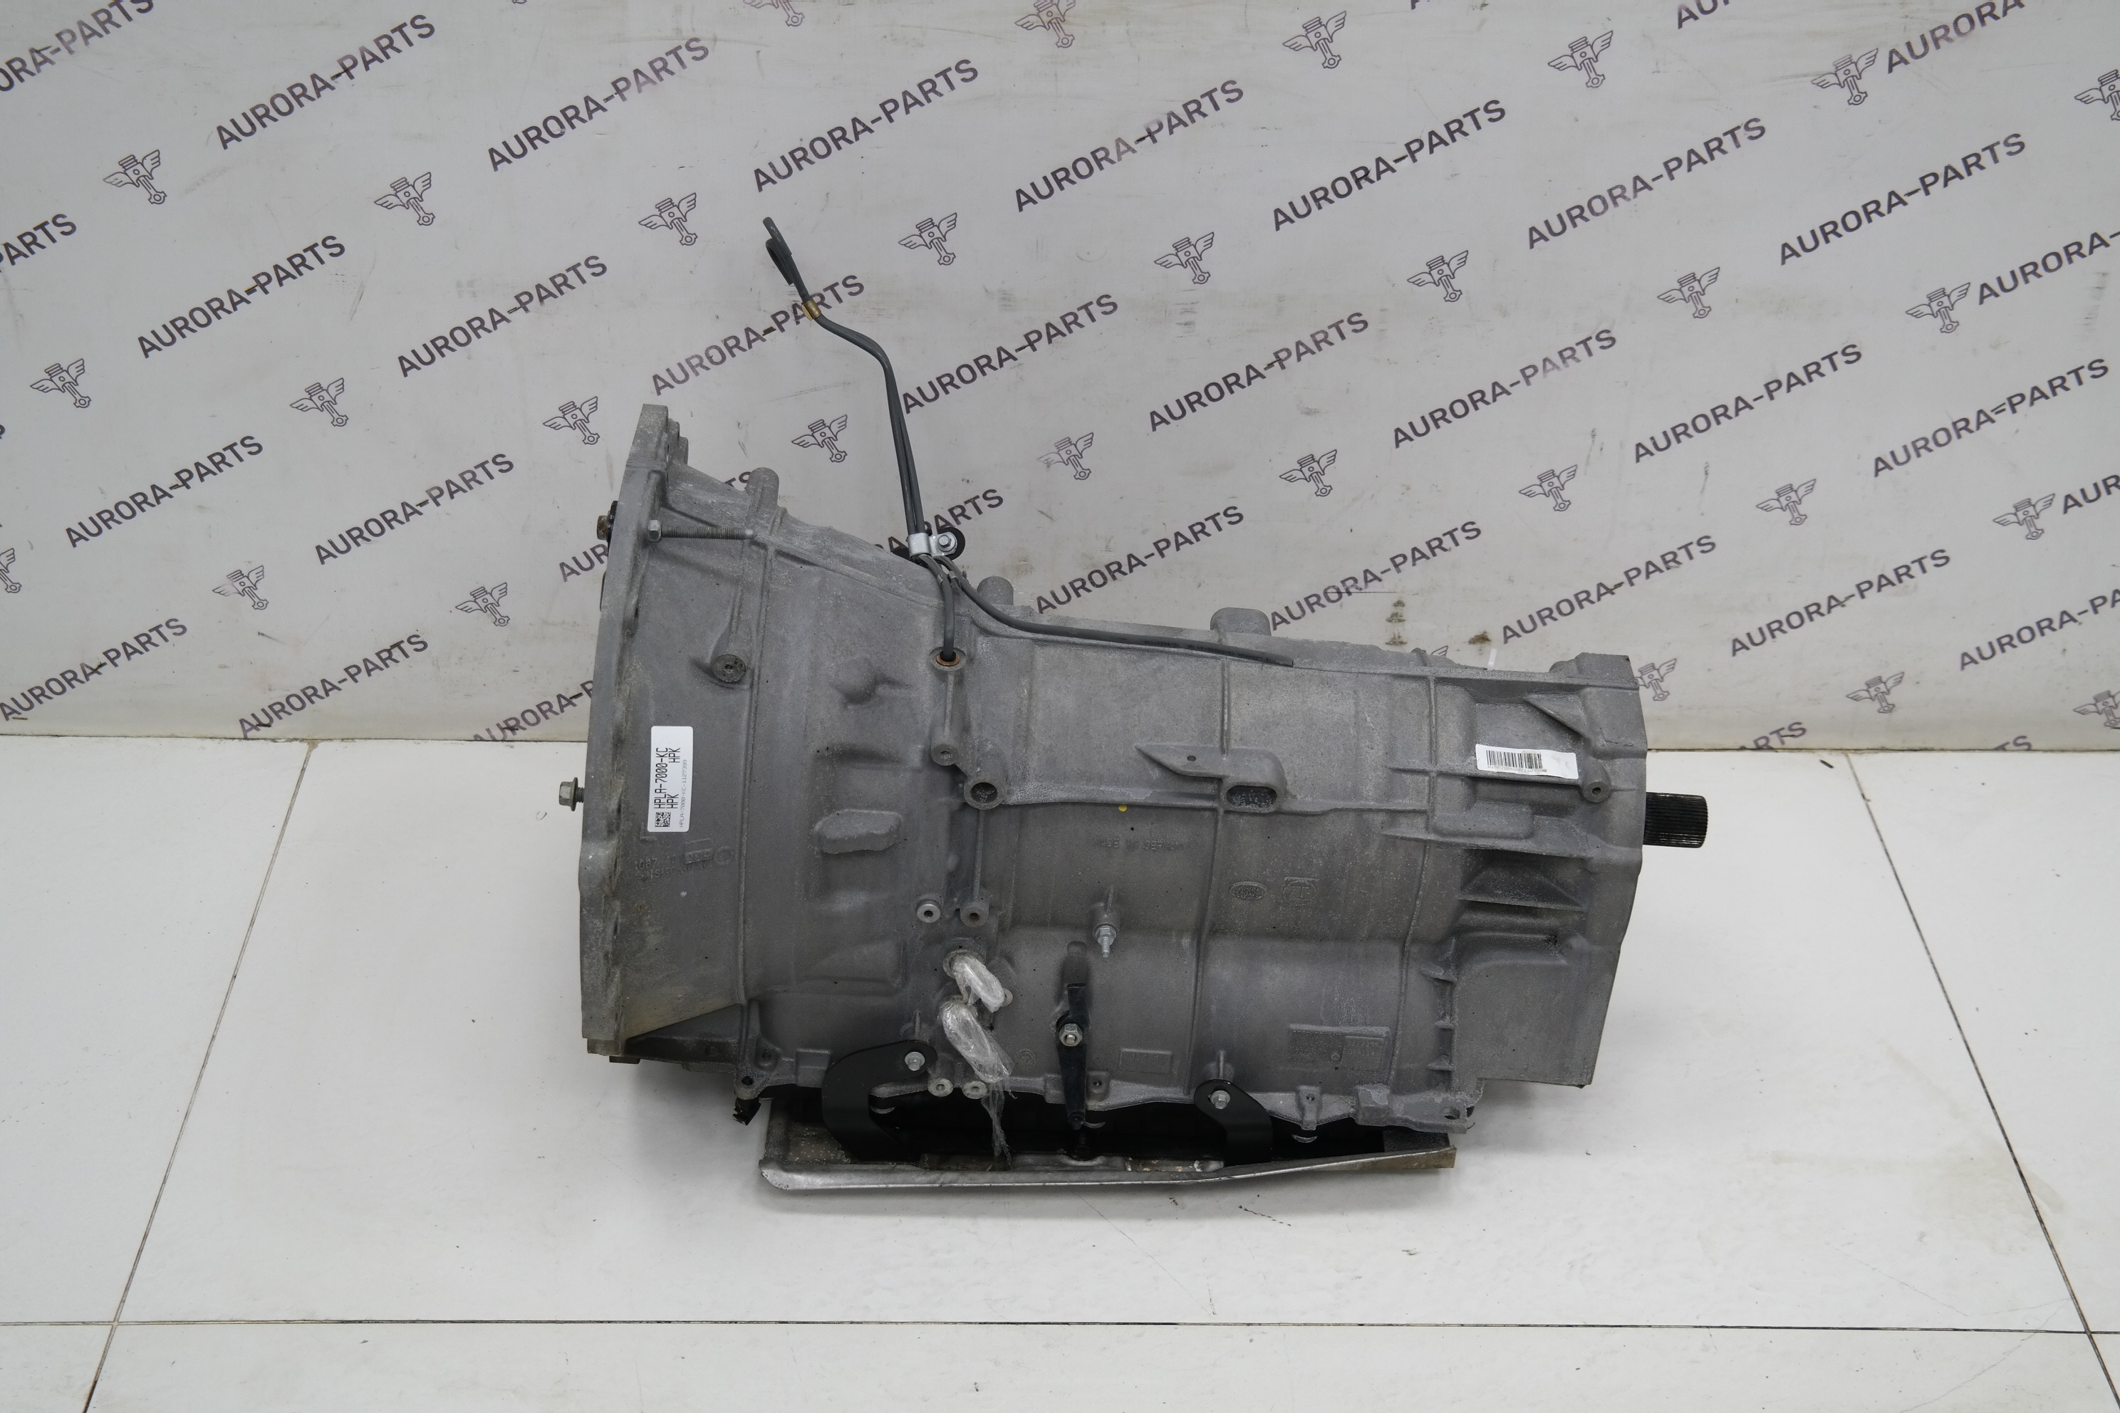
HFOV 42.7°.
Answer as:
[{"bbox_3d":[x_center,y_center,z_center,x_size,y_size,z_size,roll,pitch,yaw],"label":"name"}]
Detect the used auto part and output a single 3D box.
[{"bbox_3d":[0.049,-0.005,1.663,0.730,0.590,0.400,2,36,-4],"label":"used auto part"}]

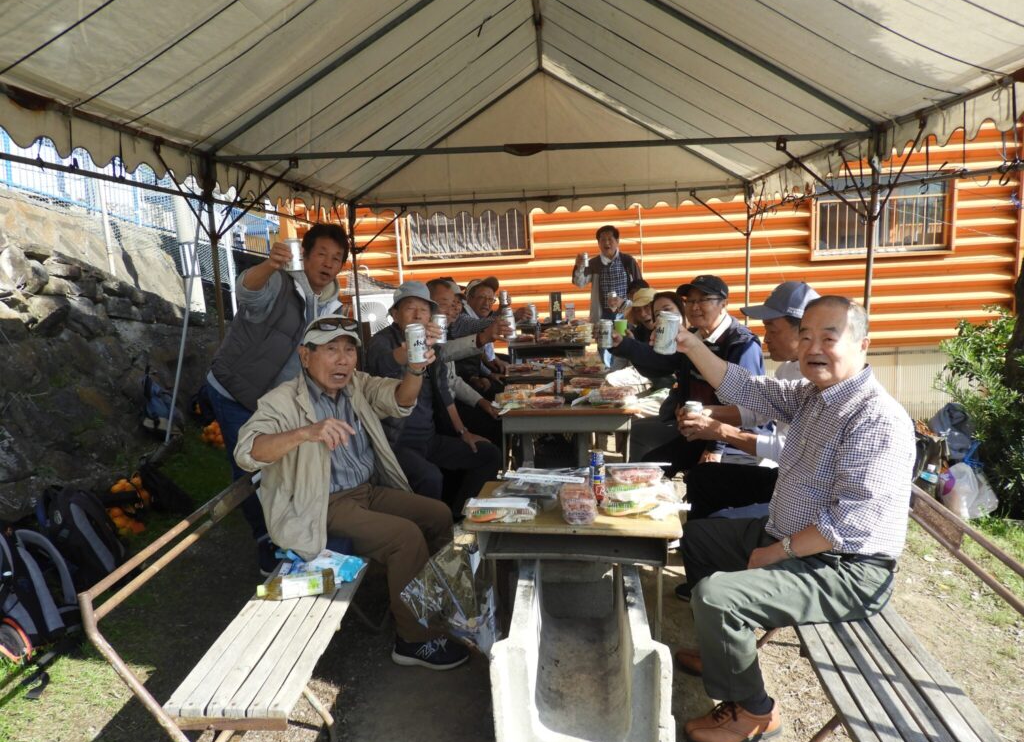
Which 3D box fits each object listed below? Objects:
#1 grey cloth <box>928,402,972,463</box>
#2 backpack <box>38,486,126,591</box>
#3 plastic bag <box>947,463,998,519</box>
[{"bbox_3d":[2.656,0.376,4.300,0.270,0.330,0.250,4,11,37],"label":"grey cloth"},{"bbox_3d":[-1.984,0.778,3.280,0.310,0.460,0.250,-10,12,-36],"label":"backpack"},{"bbox_3d":[2.330,0.611,3.600,0.240,0.260,0.200,1,10,22],"label":"plastic bag"}]

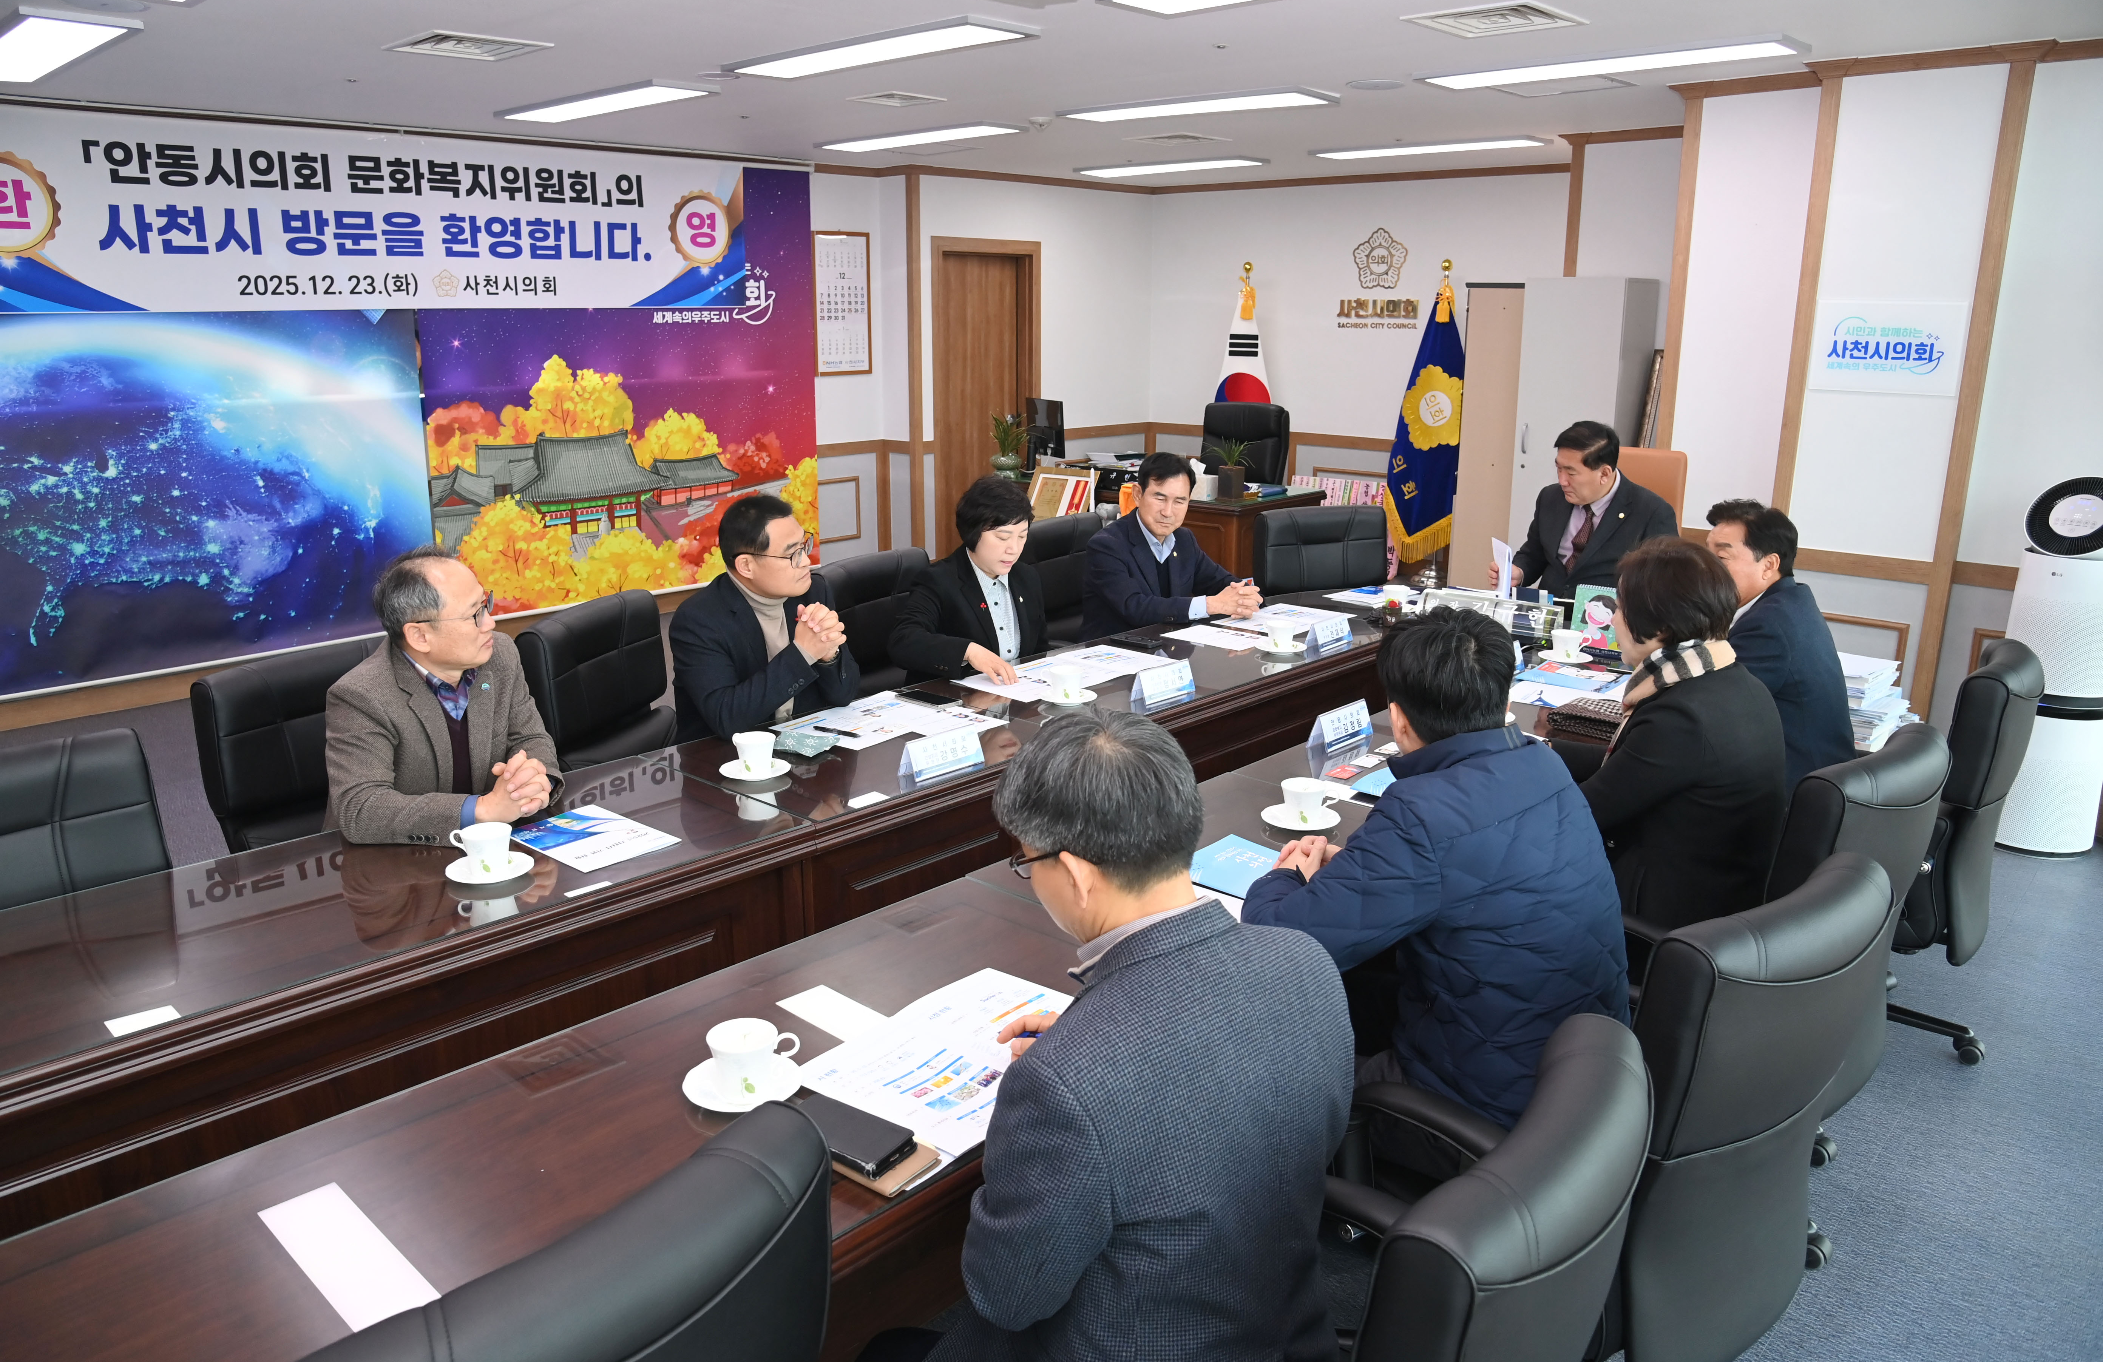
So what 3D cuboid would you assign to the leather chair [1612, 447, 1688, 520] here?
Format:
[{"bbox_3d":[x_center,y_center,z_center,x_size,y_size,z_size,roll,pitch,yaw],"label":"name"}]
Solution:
[{"bbox_3d":[2.121,-0.313,5.668,0.680,1.170,0.630,-12,19,-37],"label":"leather chair"}]

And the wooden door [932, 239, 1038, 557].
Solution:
[{"bbox_3d":[-0.442,-1.871,9.606,0.130,2.211,1.006,14,20,42],"label":"wooden door"}]

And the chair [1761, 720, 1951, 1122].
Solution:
[{"bbox_3d":[1.350,0.575,2.805,0.610,1.020,0.650,-12,20,-39],"label":"chair"}]

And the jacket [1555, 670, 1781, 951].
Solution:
[{"bbox_3d":[1.219,0.257,2.815,0.500,0.620,0.500,13,20,40],"label":"jacket"}]

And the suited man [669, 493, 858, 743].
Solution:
[{"bbox_3d":[-0.688,0.168,3.757,0.760,1.310,0.560,10,18,33],"label":"suited man"}]

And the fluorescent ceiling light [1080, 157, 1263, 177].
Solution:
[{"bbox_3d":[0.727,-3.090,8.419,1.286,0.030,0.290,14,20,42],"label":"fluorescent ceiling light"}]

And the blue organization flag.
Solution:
[{"bbox_3d":[2.325,-1.606,8.715,0.500,1.770,0.240,14,20,42],"label":"blue organization flag"}]

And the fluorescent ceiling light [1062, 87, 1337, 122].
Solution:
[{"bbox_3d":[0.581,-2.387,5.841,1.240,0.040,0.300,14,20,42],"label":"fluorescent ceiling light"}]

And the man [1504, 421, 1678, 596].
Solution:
[{"bbox_3d":[1.919,-0.261,5.252,0.800,1.380,0.600,-11,19,-35],"label":"man"}]

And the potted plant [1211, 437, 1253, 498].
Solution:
[{"bbox_3d":[0.939,-1.116,7.304,0.200,0.310,0.200,14,20,42],"label":"potted plant"}]

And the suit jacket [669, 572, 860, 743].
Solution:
[{"bbox_3d":[-0.723,0.024,3.489,0.450,0.630,0.540,8,17,25],"label":"suit jacket"}]

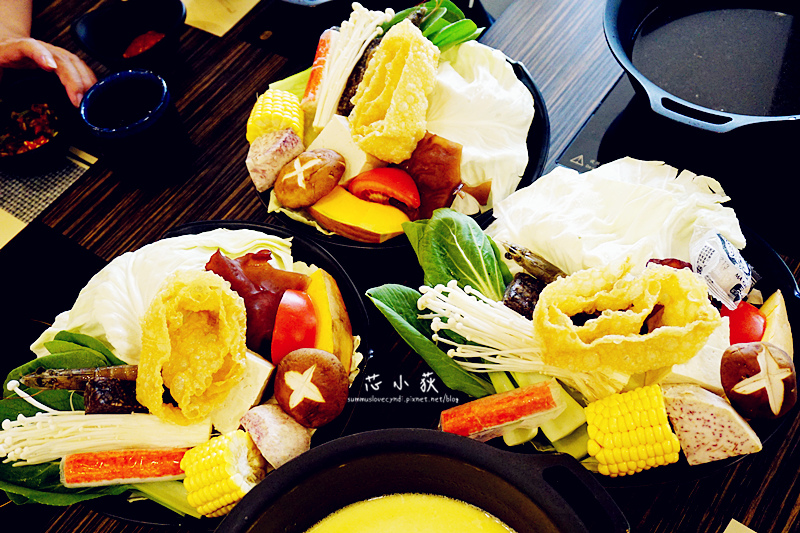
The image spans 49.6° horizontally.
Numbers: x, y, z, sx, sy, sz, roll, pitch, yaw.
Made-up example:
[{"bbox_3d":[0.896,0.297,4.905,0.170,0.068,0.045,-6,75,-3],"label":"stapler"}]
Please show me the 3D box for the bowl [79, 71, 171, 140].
[{"bbox_3d":[-0.237,-0.129,0.775,0.081,0.053,0.081,-11,52,0],"label":"bowl"}]

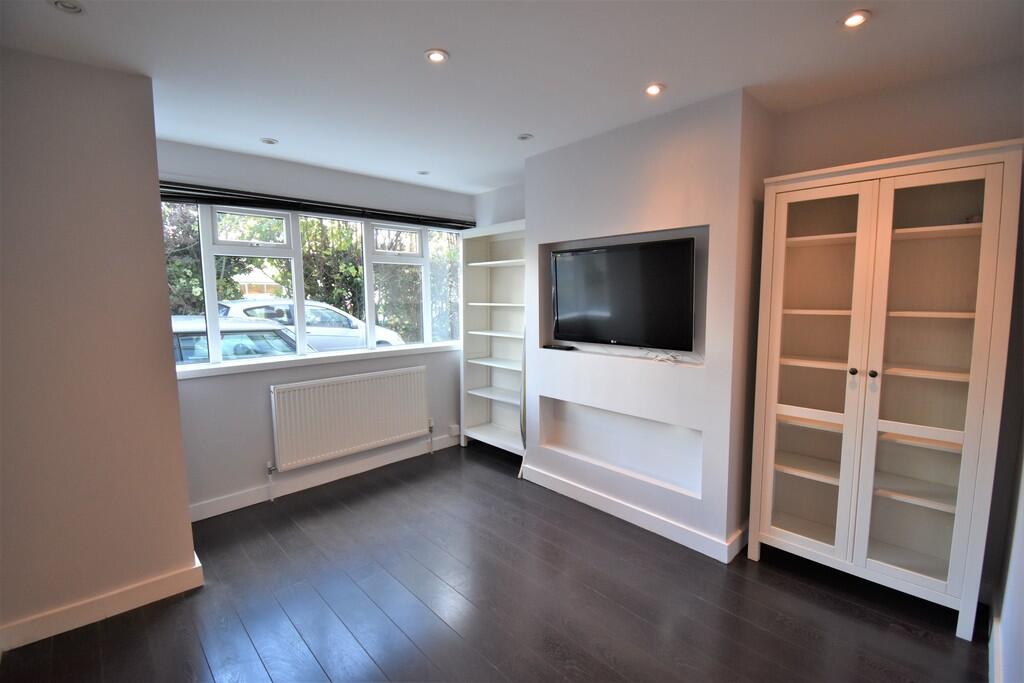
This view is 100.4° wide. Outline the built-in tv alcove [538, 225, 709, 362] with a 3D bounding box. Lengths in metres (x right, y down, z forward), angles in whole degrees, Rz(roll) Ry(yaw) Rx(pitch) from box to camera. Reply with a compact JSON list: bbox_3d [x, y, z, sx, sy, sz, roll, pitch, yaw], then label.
[{"bbox_3d":[0.698,-0.283,2.744,0.250,0.747,1.207,-6,8,-43],"label":"built-in tv alcove"}]

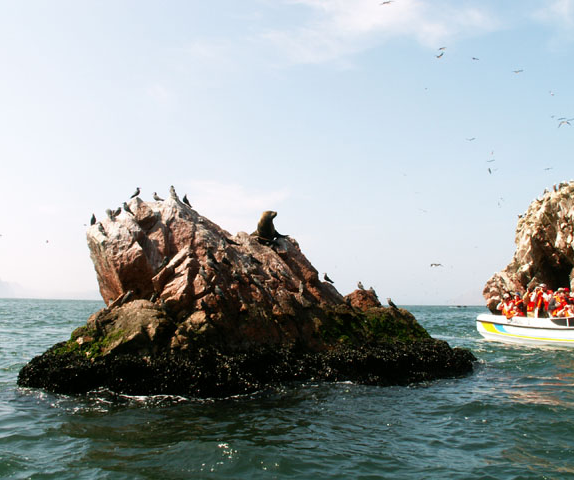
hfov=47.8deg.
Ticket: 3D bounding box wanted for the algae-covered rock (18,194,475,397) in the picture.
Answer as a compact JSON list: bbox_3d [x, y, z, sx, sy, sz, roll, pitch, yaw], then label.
[{"bbox_3d":[-0.267,1.105,14.785,10.357,3.990,5.200,3,-6,-20],"label":"algae-covered rock"}]

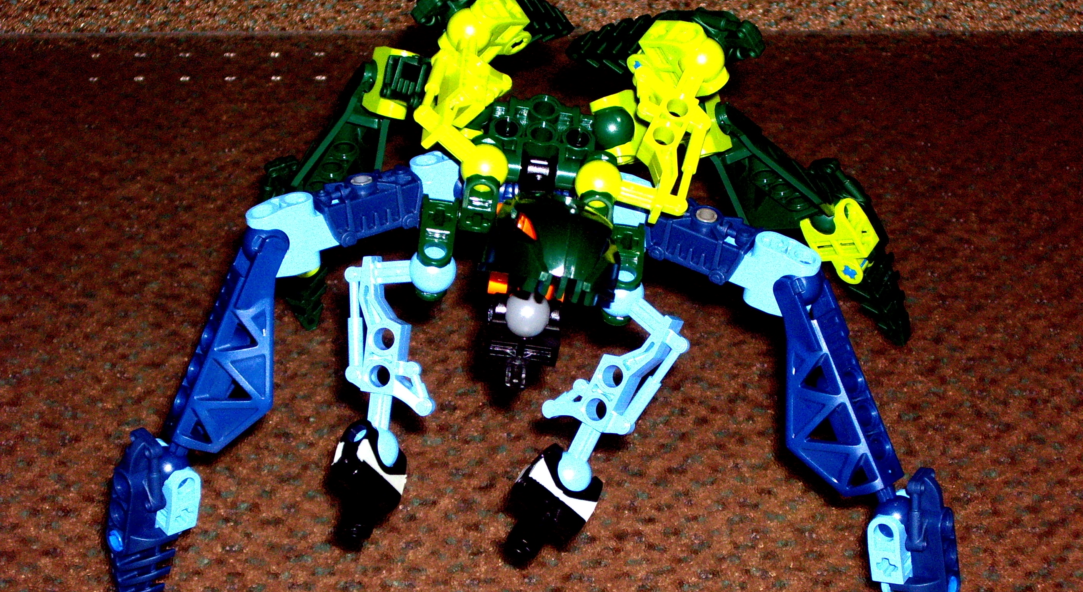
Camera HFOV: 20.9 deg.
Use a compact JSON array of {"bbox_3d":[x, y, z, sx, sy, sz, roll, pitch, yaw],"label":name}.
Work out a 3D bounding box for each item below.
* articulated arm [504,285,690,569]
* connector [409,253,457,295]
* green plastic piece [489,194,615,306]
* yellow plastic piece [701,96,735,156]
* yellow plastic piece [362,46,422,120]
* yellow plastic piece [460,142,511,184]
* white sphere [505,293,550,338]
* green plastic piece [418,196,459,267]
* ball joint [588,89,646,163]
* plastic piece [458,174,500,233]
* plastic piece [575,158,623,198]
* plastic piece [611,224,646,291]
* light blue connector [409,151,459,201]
[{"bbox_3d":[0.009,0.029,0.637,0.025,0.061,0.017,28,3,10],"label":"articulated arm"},{"bbox_3d":[-0.024,-0.005,0.643,0.010,0.010,0.010,0,45,0],"label":"connector"},{"bbox_3d":[0.002,-0.010,0.633,0.026,0.017,0.019,-2,40,-2],"label":"green plastic piece"},{"bbox_3d":[0.039,-0.040,0.685,0.009,0.017,0.013,-16,-6,30],"label":"yellow plastic piece"},{"bbox_3d":[-0.035,-0.050,0.685,0.009,0.017,0.013,5,9,-34],"label":"yellow plastic piece"},{"bbox_3d":[-0.012,-0.028,0.643,0.010,0.010,0.010,0,45,0],"label":"yellow plastic piece"},{"bbox_3d":[-0.003,0.004,0.668,0.010,0.010,0.010,0,45,0],"label":"white sphere"},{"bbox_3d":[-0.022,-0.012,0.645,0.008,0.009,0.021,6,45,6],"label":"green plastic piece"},{"bbox_3d":[0.017,-0.039,0.668,0.013,0.013,0.012,0,45,0],"label":"ball joint"},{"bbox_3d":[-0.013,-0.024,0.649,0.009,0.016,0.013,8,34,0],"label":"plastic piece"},{"bbox_3d":[0.013,-0.025,0.644,0.010,0.010,0.010,0,40,0],"label":"plastic piece"},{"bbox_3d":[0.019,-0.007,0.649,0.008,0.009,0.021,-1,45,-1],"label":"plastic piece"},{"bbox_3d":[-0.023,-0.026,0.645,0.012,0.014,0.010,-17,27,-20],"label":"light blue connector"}]

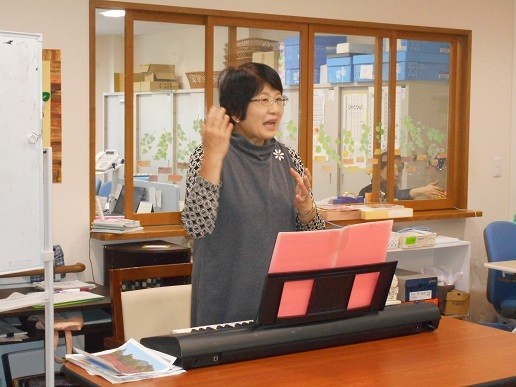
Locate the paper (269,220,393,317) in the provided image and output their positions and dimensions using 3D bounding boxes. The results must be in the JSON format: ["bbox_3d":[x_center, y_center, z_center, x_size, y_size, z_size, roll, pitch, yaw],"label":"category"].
[{"bbox_3d":[0.228,0.258,3.227,0.450,0.310,0.020,-2,23,-34],"label":"paper"}]

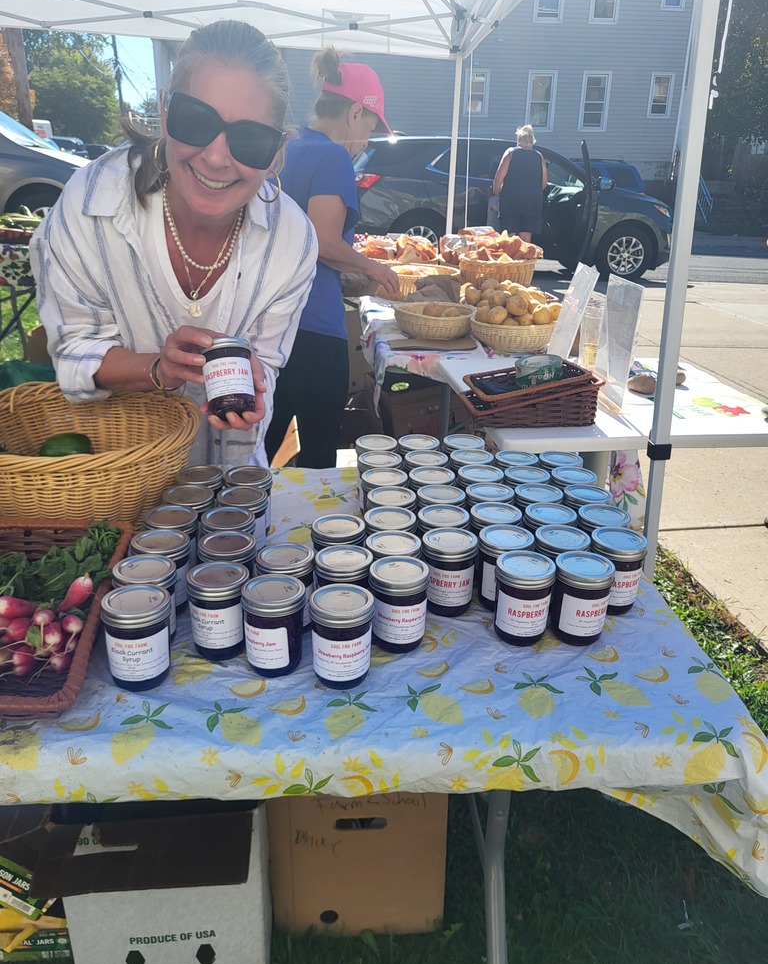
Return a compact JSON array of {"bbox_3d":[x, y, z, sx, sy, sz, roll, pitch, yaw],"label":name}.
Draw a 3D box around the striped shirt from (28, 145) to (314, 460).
[{"bbox_3d":[-0.323,-0.243,1.363,0.460,0.600,0.380,-2,43,-9],"label":"striped shirt"}]

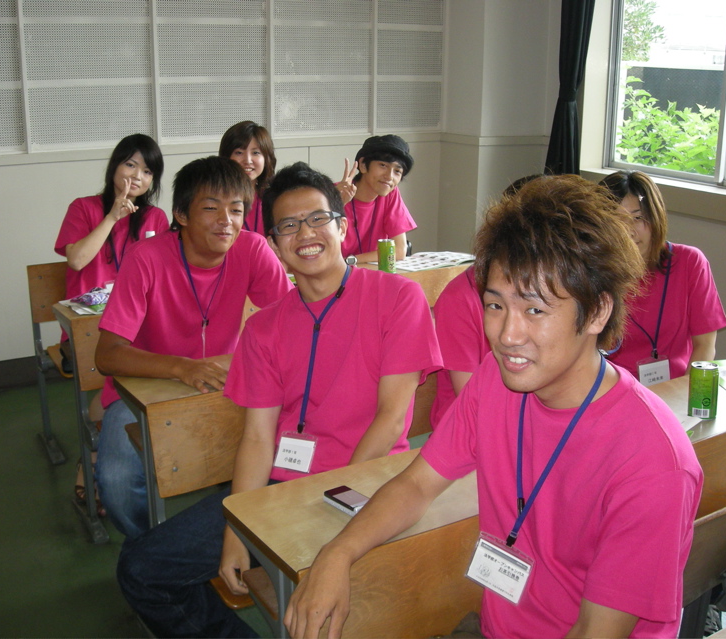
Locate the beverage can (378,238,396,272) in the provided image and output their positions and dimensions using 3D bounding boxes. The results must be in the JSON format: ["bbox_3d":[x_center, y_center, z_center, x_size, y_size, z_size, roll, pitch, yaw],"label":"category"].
[{"bbox_3d":[0.091,-0.242,3.280,0.066,0.122,0.066,1,17,2],"label":"beverage can"}]

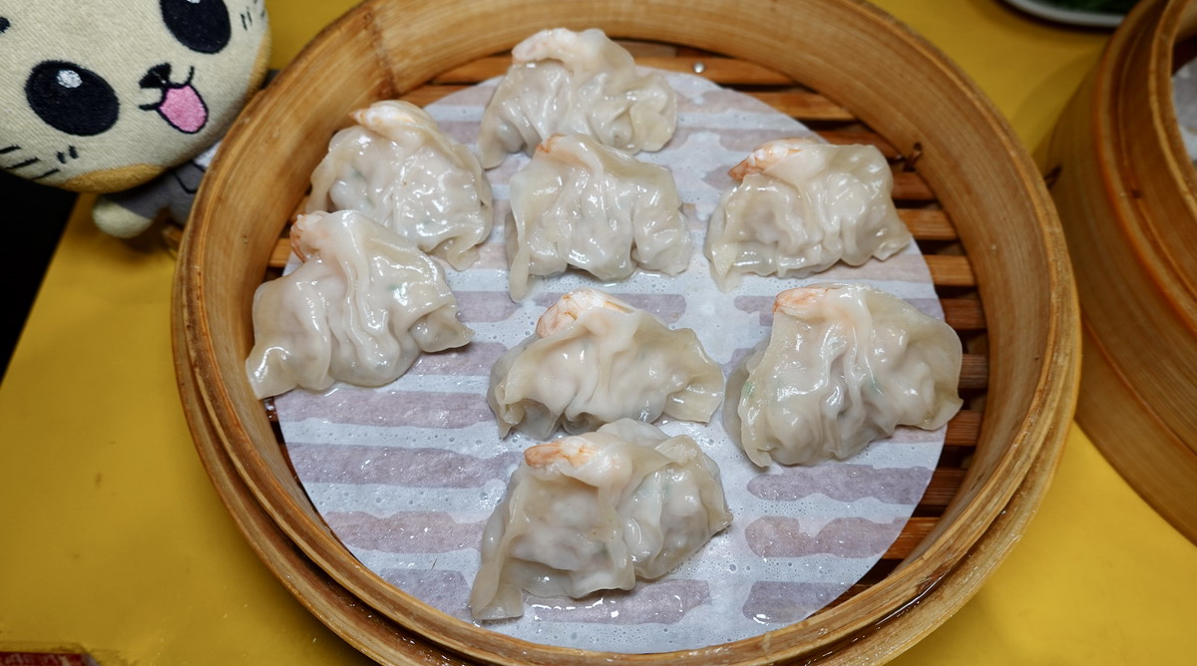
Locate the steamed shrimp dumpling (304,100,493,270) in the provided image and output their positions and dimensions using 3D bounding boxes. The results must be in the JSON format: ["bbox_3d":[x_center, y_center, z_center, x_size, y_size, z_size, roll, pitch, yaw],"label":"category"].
[{"bbox_3d":[-0.063,-0.049,0.248,0.058,0.039,0.046,17,63,8],"label":"steamed shrimp dumpling"}]

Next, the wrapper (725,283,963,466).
[{"bbox_3d":[0.071,0.008,0.222,0.069,0.034,0.048,-12,62,-7],"label":"wrapper"}]

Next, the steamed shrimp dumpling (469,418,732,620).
[{"bbox_3d":[-0.001,0.045,0.200,0.074,0.037,0.043,-21,64,-12],"label":"steamed shrimp dumpling"}]

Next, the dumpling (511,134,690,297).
[{"bbox_3d":[-0.002,-0.038,0.242,0.061,0.041,0.045,-8,62,-5],"label":"dumpling"}]

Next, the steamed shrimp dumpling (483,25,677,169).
[{"bbox_3d":[-0.007,-0.079,0.265,0.071,0.040,0.038,-10,62,-6],"label":"steamed shrimp dumpling"}]

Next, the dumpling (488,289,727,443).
[{"bbox_3d":[0.002,0.009,0.219,0.067,0.037,0.040,-4,62,-3],"label":"dumpling"}]

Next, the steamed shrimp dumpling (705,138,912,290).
[{"bbox_3d":[0.066,-0.041,0.248,0.065,0.035,0.045,-11,62,-7],"label":"steamed shrimp dumpling"}]

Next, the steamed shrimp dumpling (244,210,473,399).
[{"bbox_3d":[-0.073,-0.011,0.227,0.065,0.039,0.048,-17,63,-10],"label":"steamed shrimp dumpling"}]

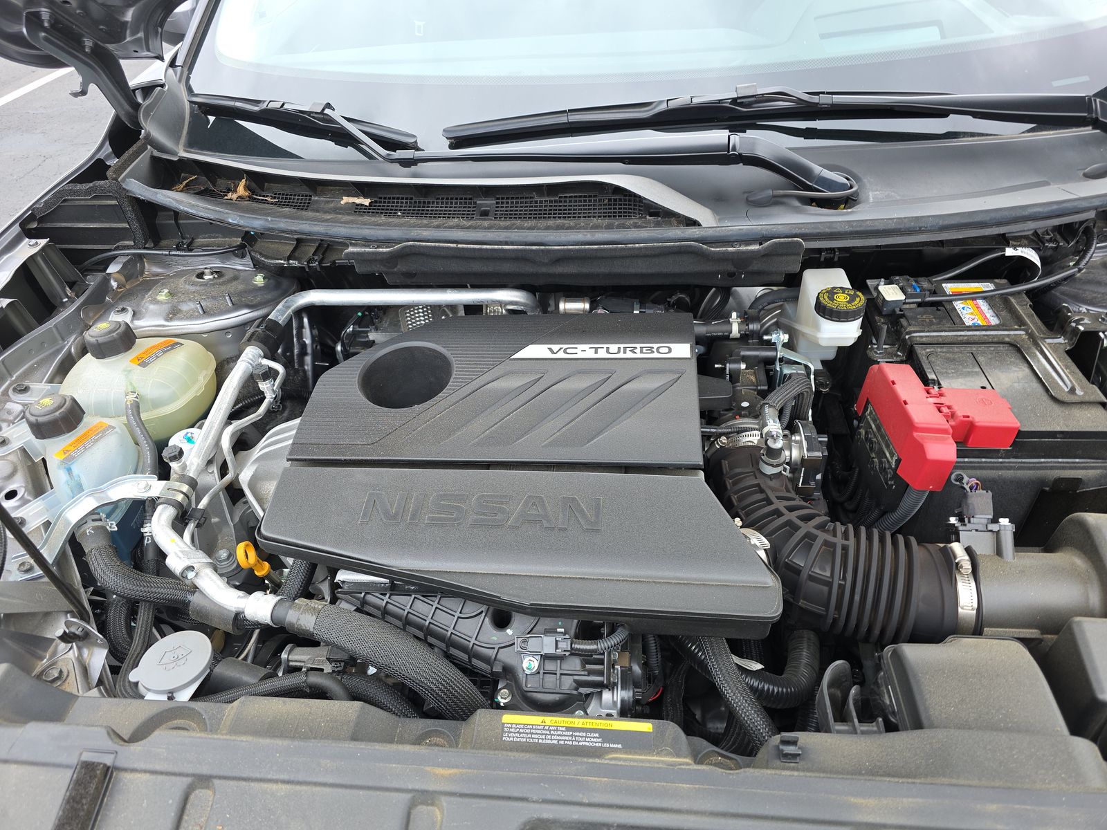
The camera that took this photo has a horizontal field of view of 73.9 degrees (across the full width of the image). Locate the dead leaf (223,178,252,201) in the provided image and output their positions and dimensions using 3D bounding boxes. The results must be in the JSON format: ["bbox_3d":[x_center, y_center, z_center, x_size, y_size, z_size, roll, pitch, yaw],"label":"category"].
[{"bbox_3d":[-0.454,-0.325,1.060,0.038,0.031,0.026,0,39,7],"label":"dead leaf"}]

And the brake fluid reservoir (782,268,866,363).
[{"bbox_3d":[0.319,-0.107,0.887,0.080,0.095,0.115,0,39,7],"label":"brake fluid reservoir"}]

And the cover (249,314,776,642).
[{"bbox_3d":[-0.030,0.037,0.736,0.460,0.072,0.359,0,47,7],"label":"cover"}]

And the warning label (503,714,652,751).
[{"bbox_3d":[0.017,0.225,0.520,0.107,0.001,0.022,0,49,7],"label":"warning label"}]

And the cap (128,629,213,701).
[{"bbox_3d":[-0.320,0.214,0.628,0.062,0.018,0.058,-3,39,2],"label":"cap"}]

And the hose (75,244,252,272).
[{"bbox_3d":[-0.575,-0.232,1.080,0.245,0.040,0.035,0,39,7],"label":"hose"}]

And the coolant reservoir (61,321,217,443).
[{"bbox_3d":[-0.497,-0.042,0.870,0.165,0.150,0.145,0,39,7],"label":"coolant reservoir"}]

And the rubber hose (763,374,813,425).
[{"bbox_3d":[0.239,-0.015,0.750,0.046,0.050,0.038,0,39,7],"label":"rubber hose"}]

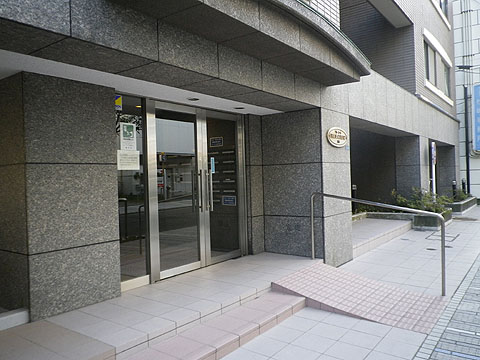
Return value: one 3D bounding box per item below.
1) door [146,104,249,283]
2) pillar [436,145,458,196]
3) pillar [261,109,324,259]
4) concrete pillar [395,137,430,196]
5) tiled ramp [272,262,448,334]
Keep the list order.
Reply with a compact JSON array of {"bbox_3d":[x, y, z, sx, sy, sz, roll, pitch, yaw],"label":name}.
[{"bbox_3d":[-0.519,0.108,5.285,0.120,2.165,1.900,-1,1,37],"label":"door"},{"bbox_3d":[8.746,-0.276,16.288,0.680,2.220,1.170,-1,1,37],"label":"pillar"},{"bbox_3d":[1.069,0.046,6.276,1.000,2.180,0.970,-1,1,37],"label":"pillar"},{"bbox_3d":[4.996,-0.086,11.224,0.630,2.240,1.200,-1,1,37],"label":"concrete pillar"},{"bbox_3d":[1.378,1.265,4.438,1.630,0.225,1.190,-1,1,37],"label":"tiled ramp"}]

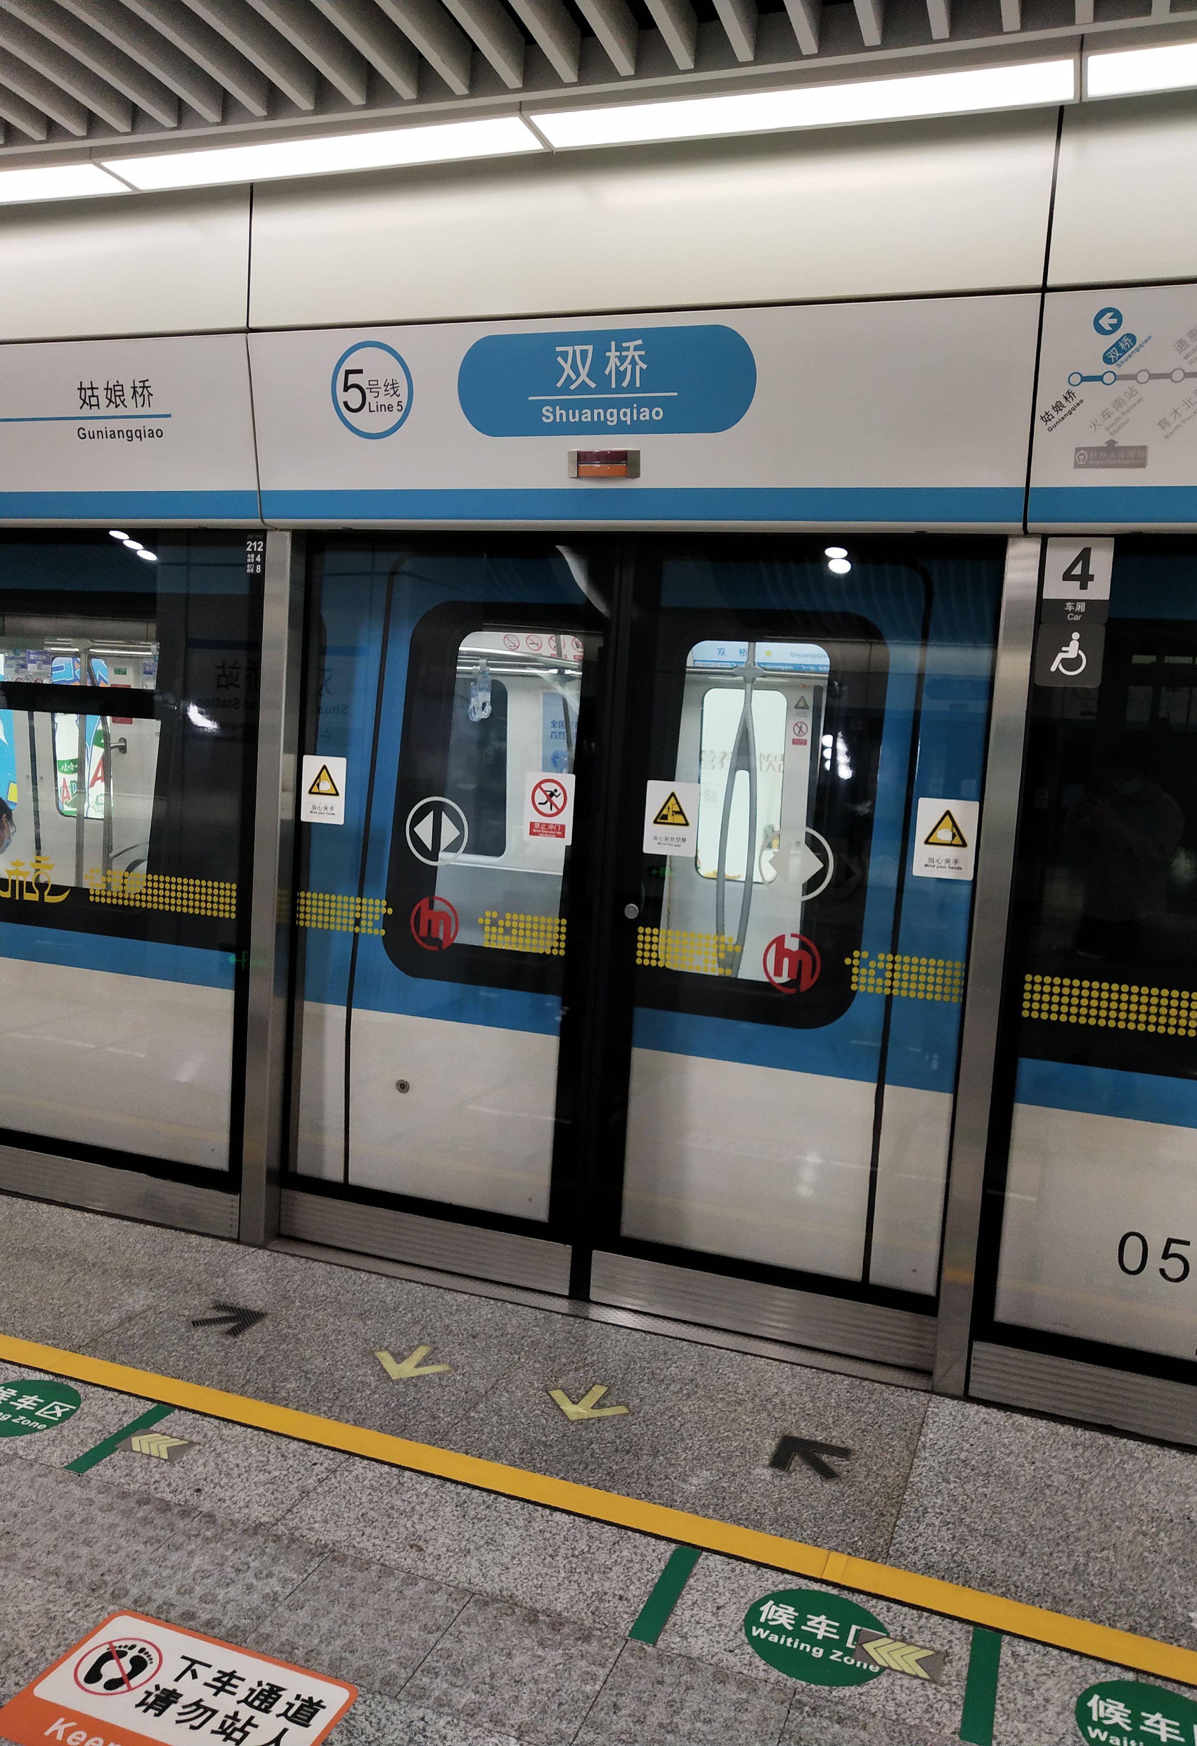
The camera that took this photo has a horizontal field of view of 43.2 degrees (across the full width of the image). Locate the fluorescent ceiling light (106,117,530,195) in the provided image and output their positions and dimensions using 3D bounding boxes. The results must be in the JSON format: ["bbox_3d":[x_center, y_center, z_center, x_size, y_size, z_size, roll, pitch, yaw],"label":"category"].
[{"bbox_3d":[-0.677,-1.732,3.639,1.146,0.040,0.183,6,6,21],"label":"fluorescent ceiling light"}]

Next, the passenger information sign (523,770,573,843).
[{"bbox_3d":[-0.131,-0.172,4.041,0.142,0.188,0.010,6,6,21],"label":"passenger information sign"}]

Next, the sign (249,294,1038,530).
[{"bbox_3d":[0.024,-1.099,3.706,1.999,0.503,0.060,6,19,21],"label":"sign"}]

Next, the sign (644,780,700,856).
[{"bbox_3d":[0.191,-0.140,3.916,0.145,0.190,0.010,6,6,21],"label":"sign"}]

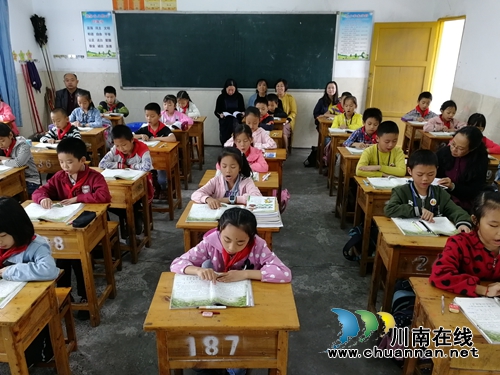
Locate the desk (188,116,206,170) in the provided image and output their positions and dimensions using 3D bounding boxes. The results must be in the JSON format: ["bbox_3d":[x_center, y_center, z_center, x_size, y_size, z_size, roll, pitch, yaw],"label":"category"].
[{"bbox_3d":[-0.939,-0.644,5.705,0.600,0.753,0.380,1,21,3],"label":"desk"}]

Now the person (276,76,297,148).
[{"bbox_3d":[0.527,-1.126,6.326,0.477,1.208,0.670,1,21,3],"label":"person"}]

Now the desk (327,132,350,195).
[{"bbox_3d":[1.228,-0.298,4.779,0.600,0.753,0.380,1,21,2],"label":"desk"}]

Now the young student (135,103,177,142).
[{"bbox_3d":[-1.008,-0.353,4.313,0.470,1.130,0.580,1,21,2],"label":"young student"}]

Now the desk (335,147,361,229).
[{"bbox_3d":[1.184,0.017,3.911,0.600,0.736,0.370,1,21,2],"label":"desk"}]

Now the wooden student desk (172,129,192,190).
[{"bbox_3d":[-1.045,-0.391,5.008,0.609,0.750,0.381,1,21,2],"label":"wooden student desk"}]

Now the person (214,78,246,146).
[{"bbox_3d":[-0.316,-1.135,6.347,0.497,1.198,0.670,1,21,3],"label":"person"}]

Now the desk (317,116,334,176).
[{"bbox_3d":[1.259,-0.573,5.533,0.609,0.750,0.381,1,21,3],"label":"desk"}]

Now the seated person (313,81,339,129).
[{"bbox_3d":[1.227,-1.086,6.263,0.507,1.188,0.670,1,21,3],"label":"seated person"}]

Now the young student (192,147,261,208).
[{"bbox_3d":[-0.155,0.250,2.842,0.474,1.133,0.567,1,21,4],"label":"young student"}]

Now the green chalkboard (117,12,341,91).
[{"bbox_3d":[-0.397,-2.190,6.326,3.571,1.203,0.060,1,21,2],"label":"green chalkboard"}]

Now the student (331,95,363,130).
[{"bbox_3d":[1.213,-0.580,4.955,0.470,1.120,0.580,1,21,2],"label":"student"}]

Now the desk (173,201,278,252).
[{"bbox_3d":[-0.114,0.521,2.615,0.600,0.753,0.380,1,21,4],"label":"desk"}]

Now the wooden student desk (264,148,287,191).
[{"bbox_3d":[0.057,0.019,3.944,0.600,0.753,0.380,1,21,3],"label":"wooden student desk"}]

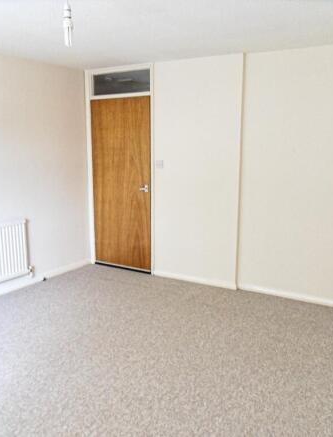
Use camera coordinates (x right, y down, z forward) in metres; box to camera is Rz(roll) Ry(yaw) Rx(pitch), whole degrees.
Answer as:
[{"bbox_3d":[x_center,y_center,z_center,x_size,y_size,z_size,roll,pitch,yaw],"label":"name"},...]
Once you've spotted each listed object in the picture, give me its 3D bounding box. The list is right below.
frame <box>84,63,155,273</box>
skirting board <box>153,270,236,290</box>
[{"bbox_3d":[-0.516,-0.546,4.693,0.945,2.306,0.100,6,12,30],"label":"frame"},{"bbox_3d":[0.297,0.651,4.379,0.990,0.072,0.018,6,12,30],"label":"skirting board"}]

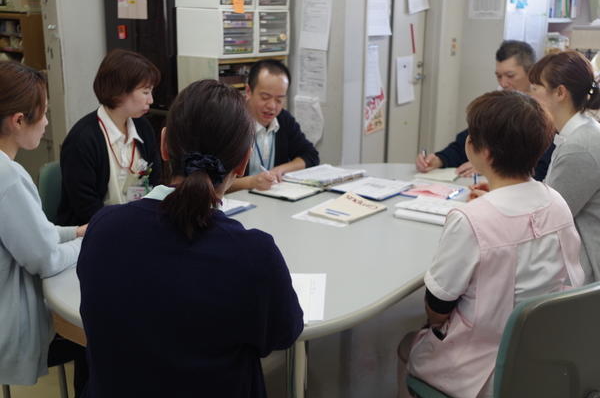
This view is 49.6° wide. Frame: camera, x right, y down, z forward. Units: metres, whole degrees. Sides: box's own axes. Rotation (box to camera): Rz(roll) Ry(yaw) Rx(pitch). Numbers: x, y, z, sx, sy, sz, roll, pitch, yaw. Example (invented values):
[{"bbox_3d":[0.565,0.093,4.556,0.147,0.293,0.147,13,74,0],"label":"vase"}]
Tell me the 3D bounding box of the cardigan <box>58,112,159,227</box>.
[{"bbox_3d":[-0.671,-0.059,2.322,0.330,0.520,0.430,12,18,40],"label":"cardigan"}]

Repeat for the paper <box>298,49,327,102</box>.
[{"bbox_3d":[0.078,-0.729,3.848,0.210,0.297,0.012,10,16,34],"label":"paper"}]

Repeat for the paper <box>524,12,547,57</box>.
[{"bbox_3d":[1.540,-1.069,4.250,0.175,0.300,0.010,9,17,28],"label":"paper"}]

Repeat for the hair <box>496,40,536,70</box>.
[{"bbox_3d":[0.958,-0.627,2.869,0.200,0.150,0.170,-22,25,-39],"label":"hair"}]

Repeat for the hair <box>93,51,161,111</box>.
[{"bbox_3d":[-0.609,-0.416,2.280,0.220,0.195,0.185,3,16,11],"label":"hair"}]

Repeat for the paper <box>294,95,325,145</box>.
[{"bbox_3d":[0.057,-0.474,3.897,0.200,0.290,0.030,10,16,34],"label":"paper"}]

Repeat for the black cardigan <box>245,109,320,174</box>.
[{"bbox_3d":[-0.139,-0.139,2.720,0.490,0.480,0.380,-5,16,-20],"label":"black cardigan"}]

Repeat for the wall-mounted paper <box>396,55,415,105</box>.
[{"bbox_3d":[0.694,-0.789,4.326,0.012,0.297,0.210,11,17,36],"label":"wall-mounted paper"}]

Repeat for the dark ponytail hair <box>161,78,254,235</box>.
[{"bbox_3d":[-0.178,-0.082,1.250,0.172,0.275,0.225,3,15,8],"label":"dark ponytail hair"}]

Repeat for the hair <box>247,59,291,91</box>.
[{"bbox_3d":[-0.127,-0.482,2.620,0.165,0.155,0.190,-5,16,-20],"label":"hair"}]

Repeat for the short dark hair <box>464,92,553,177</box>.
[{"bbox_3d":[0.533,-0.166,1.645,0.225,0.215,0.190,3,11,44],"label":"short dark hair"}]

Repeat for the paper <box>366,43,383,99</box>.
[{"bbox_3d":[0.466,-0.786,4.008,0.015,0.300,0.190,11,17,36],"label":"paper"}]

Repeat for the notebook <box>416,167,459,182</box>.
[{"bbox_3d":[0.640,-0.107,2.888,0.180,0.014,0.240,10,18,31],"label":"notebook"}]

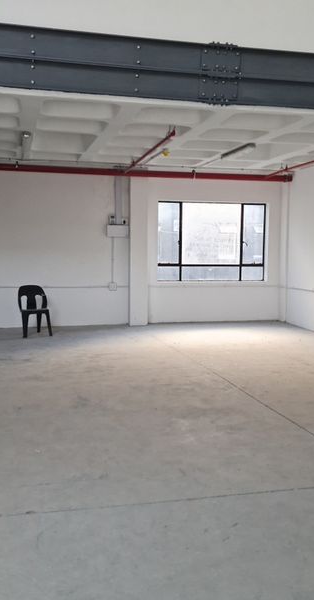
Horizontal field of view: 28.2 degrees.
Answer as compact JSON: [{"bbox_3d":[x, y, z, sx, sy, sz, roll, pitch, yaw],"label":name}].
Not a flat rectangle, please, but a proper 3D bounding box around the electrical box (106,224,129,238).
[{"bbox_3d":[-0.749,-1.296,11.816,0.402,0.239,0.130,0,5,-14],"label":"electrical box"}]

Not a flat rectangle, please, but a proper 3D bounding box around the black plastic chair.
[{"bbox_3d":[-2.039,0.183,10.355,0.470,0.820,0.490,-2,5,-31],"label":"black plastic chair"}]

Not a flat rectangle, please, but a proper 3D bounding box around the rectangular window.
[{"bbox_3d":[1.121,-1.164,12.562,2.291,1.567,0.100,0,5,-15],"label":"rectangular window"}]

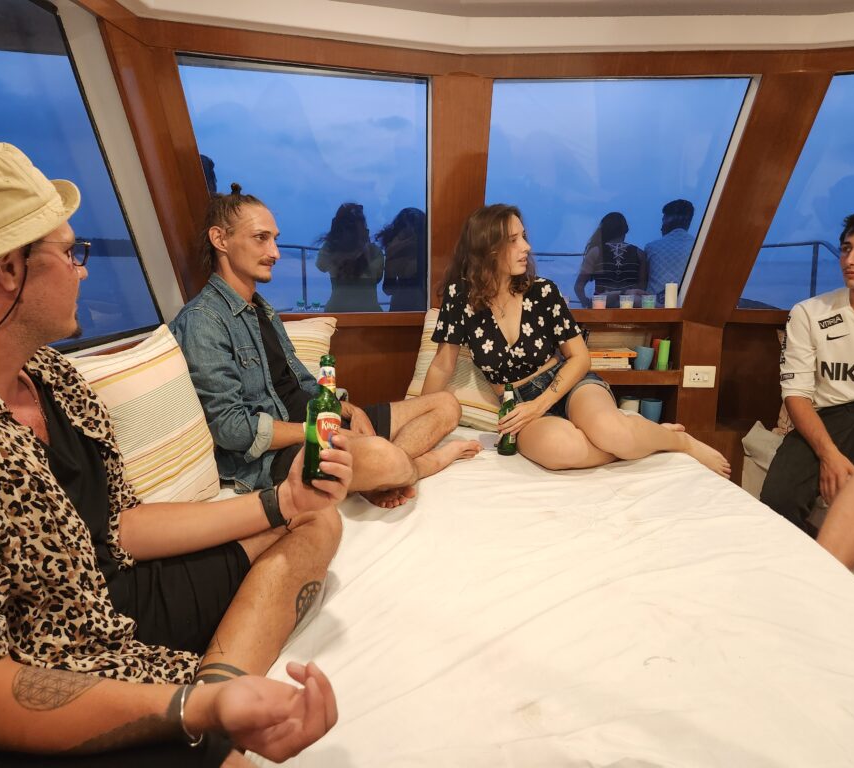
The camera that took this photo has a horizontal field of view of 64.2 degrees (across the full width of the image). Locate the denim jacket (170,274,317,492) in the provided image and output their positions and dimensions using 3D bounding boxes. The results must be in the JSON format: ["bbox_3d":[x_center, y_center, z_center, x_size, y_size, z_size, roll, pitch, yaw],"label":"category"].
[{"bbox_3d":[-0.494,-0.019,2.020,0.410,0.580,0.470,1,10,27],"label":"denim jacket"}]

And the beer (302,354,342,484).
[{"bbox_3d":[-0.182,0.065,1.210,0.061,0.230,0.061,4,-4,-20],"label":"beer"}]

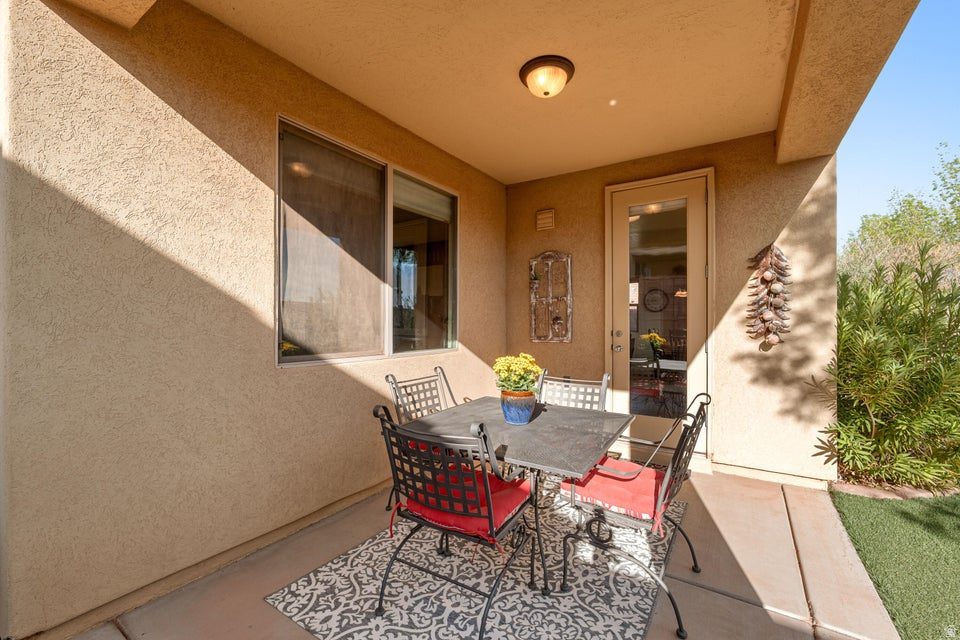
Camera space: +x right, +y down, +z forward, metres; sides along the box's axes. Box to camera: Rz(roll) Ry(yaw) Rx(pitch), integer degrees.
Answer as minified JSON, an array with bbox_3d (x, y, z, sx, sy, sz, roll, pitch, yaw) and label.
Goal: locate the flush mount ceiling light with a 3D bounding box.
[{"bbox_3d":[0.418,-1.458,2.310,0.345,0.138,0.345,0,0,0],"label":"flush mount ceiling light"}]

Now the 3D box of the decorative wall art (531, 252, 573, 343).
[{"bbox_3d":[0.740,-0.247,3.950,0.455,0.955,0.050,0,0,31],"label":"decorative wall art"}]

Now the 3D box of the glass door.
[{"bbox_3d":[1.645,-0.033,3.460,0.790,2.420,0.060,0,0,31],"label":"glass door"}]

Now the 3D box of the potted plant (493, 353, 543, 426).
[{"bbox_3d":[0.223,0.402,2.210,0.290,0.405,0.290,0,0,0],"label":"potted plant"}]

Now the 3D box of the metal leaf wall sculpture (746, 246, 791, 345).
[{"bbox_3d":[2.315,-0.200,2.985,0.290,0.820,0.090,0,0,31],"label":"metal leaf wall sculpture"}]

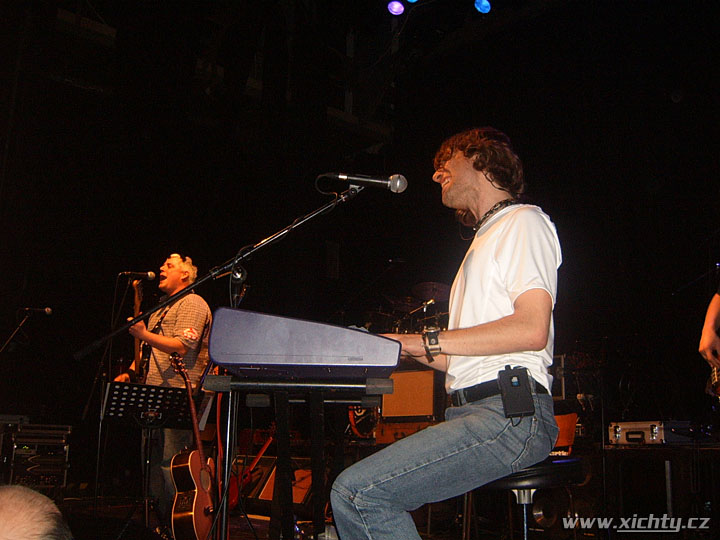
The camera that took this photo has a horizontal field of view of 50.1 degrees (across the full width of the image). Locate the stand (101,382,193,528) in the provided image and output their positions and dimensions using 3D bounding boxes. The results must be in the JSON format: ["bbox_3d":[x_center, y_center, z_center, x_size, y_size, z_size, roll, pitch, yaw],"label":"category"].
[{"bbox_3d":[-1.225,1.098,4.436,0.520,0.950,0.500,2,-8,-9],"label":"stand"}]

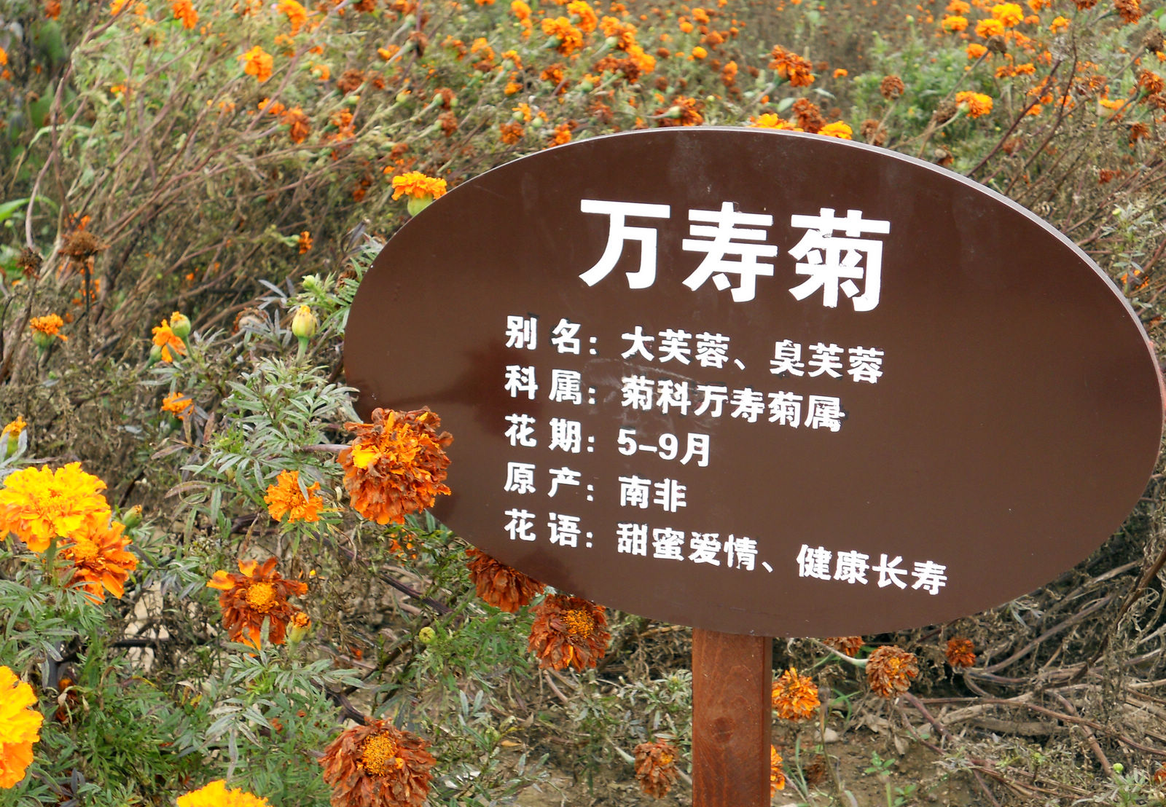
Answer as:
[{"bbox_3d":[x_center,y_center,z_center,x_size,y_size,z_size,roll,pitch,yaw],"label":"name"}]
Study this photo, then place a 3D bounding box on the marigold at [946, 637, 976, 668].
[{"bbox_3d":[0.374,0.246,1.800,0.030,0.030,0.026,0,-24,0],"label":"marigold"}]

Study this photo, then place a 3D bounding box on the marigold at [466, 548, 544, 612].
[{"bbox_3d":[-0.052,0.116,1.250,0.057,0.055,0.048,0,-23,0],"label":"marigold"}]

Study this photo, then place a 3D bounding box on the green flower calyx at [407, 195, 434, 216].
[{"bbox_3d":[-0.129,-0.157,1.430,0.020,0.022,0.020,0,15,0],"label":"green flower calyx"}]

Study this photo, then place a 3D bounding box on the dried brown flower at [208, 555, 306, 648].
[{"bbox_3d":[-0.206,0.126,1.150,0.061,0.056,0.040,0,-20,0],"label":"dried brown flower"}]

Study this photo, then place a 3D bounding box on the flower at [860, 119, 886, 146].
[{"bbox_3d":[0.391,-0.364,2.450,0.037,0.038,0.035,4,-23,14],"label":"flower"}]

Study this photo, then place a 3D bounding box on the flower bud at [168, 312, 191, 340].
[{"bbox_3d":[-0.299,-0.058,1.350,0.015,0.020,0.015,-13,15,-12],"label":"flower bud"}]

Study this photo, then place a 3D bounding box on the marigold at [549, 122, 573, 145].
[{"bbox_3d":[-0.036,-0.443,3.000,0.038,0.040,0.036,0,-24,0],"label":"marigold"}]

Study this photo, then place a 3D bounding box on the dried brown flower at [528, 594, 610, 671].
[{"bbox_3d":[-0.010,0.166,1.320,0.059,0.055,0.053,-4,-26,-15],"label":"dried brown flower"}]

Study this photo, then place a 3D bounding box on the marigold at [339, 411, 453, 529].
[{"bbox_3d":[-0.108,0.036,1.050,0.065,0.067,0.053,-2,-20,-7],"label":"marigold"}]

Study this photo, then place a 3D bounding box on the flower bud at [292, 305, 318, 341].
[{"bbox_3d":[-0.184,-0.053,1.200,0.017,0.024,0.017,-2,15,-9],"label":"flower bud"}]

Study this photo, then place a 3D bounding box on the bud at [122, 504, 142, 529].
[{"bbox_3d":[-0.290,0.073,1.170,0.013,0.017,0.013,24,13,-11],"label":"bud"}]

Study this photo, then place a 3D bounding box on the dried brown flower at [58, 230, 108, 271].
[{"bbox_3d":[-0.482,-0.147,1.750,0.045,0.040,0.045,0,15,0],"label":"dried brown flower"}]

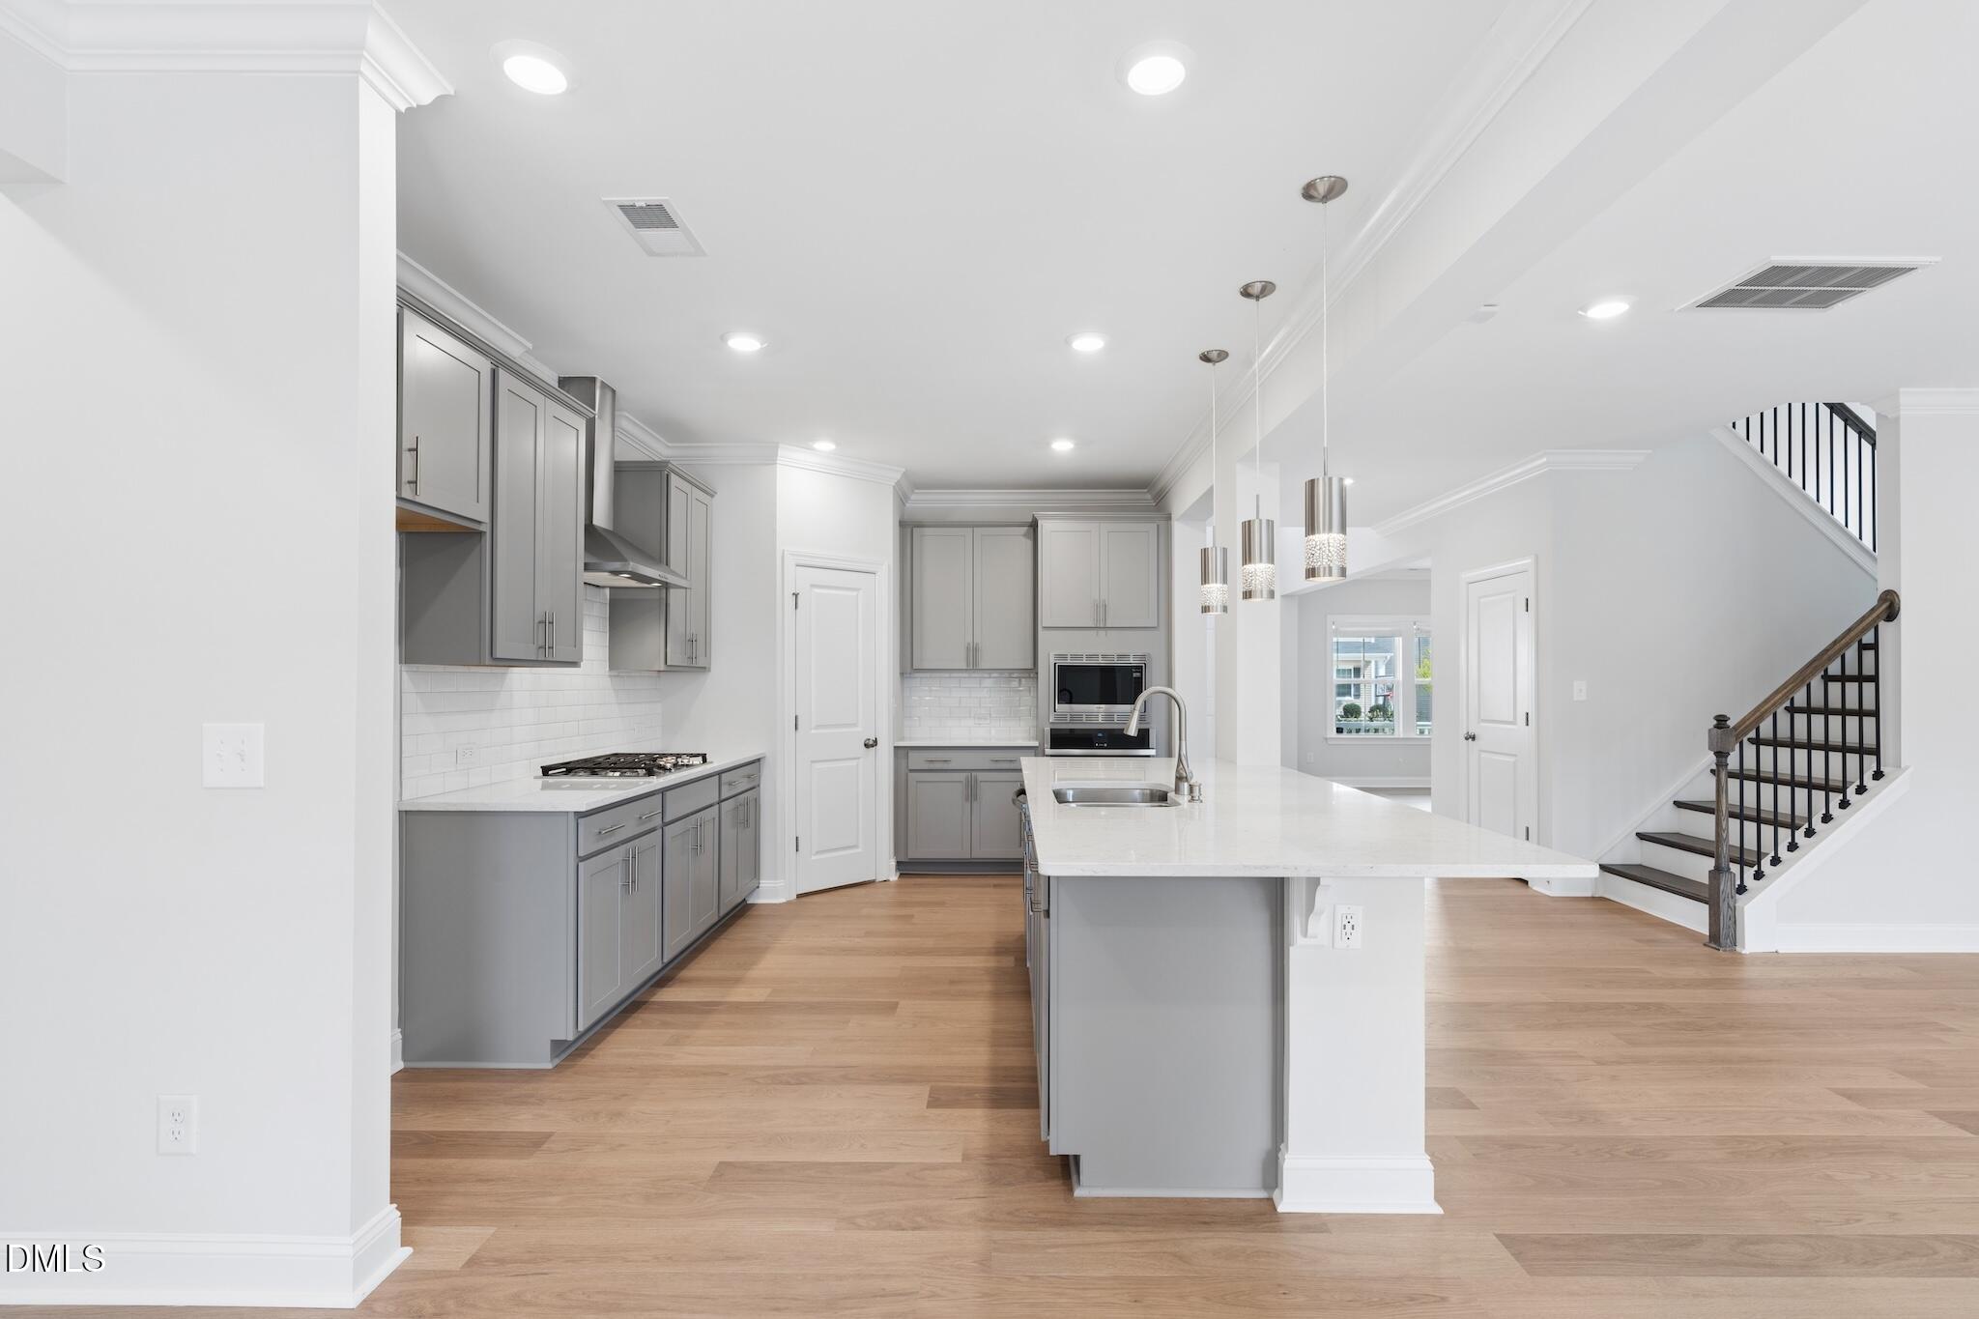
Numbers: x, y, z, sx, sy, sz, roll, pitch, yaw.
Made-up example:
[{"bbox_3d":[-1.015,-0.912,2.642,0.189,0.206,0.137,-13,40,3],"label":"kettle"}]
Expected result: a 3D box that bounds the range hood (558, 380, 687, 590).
[{"bbox_3d":[-1.792,-0.850,4.221,0.465,0.945,0.740,0,-2,1],"label":"range hood"}]

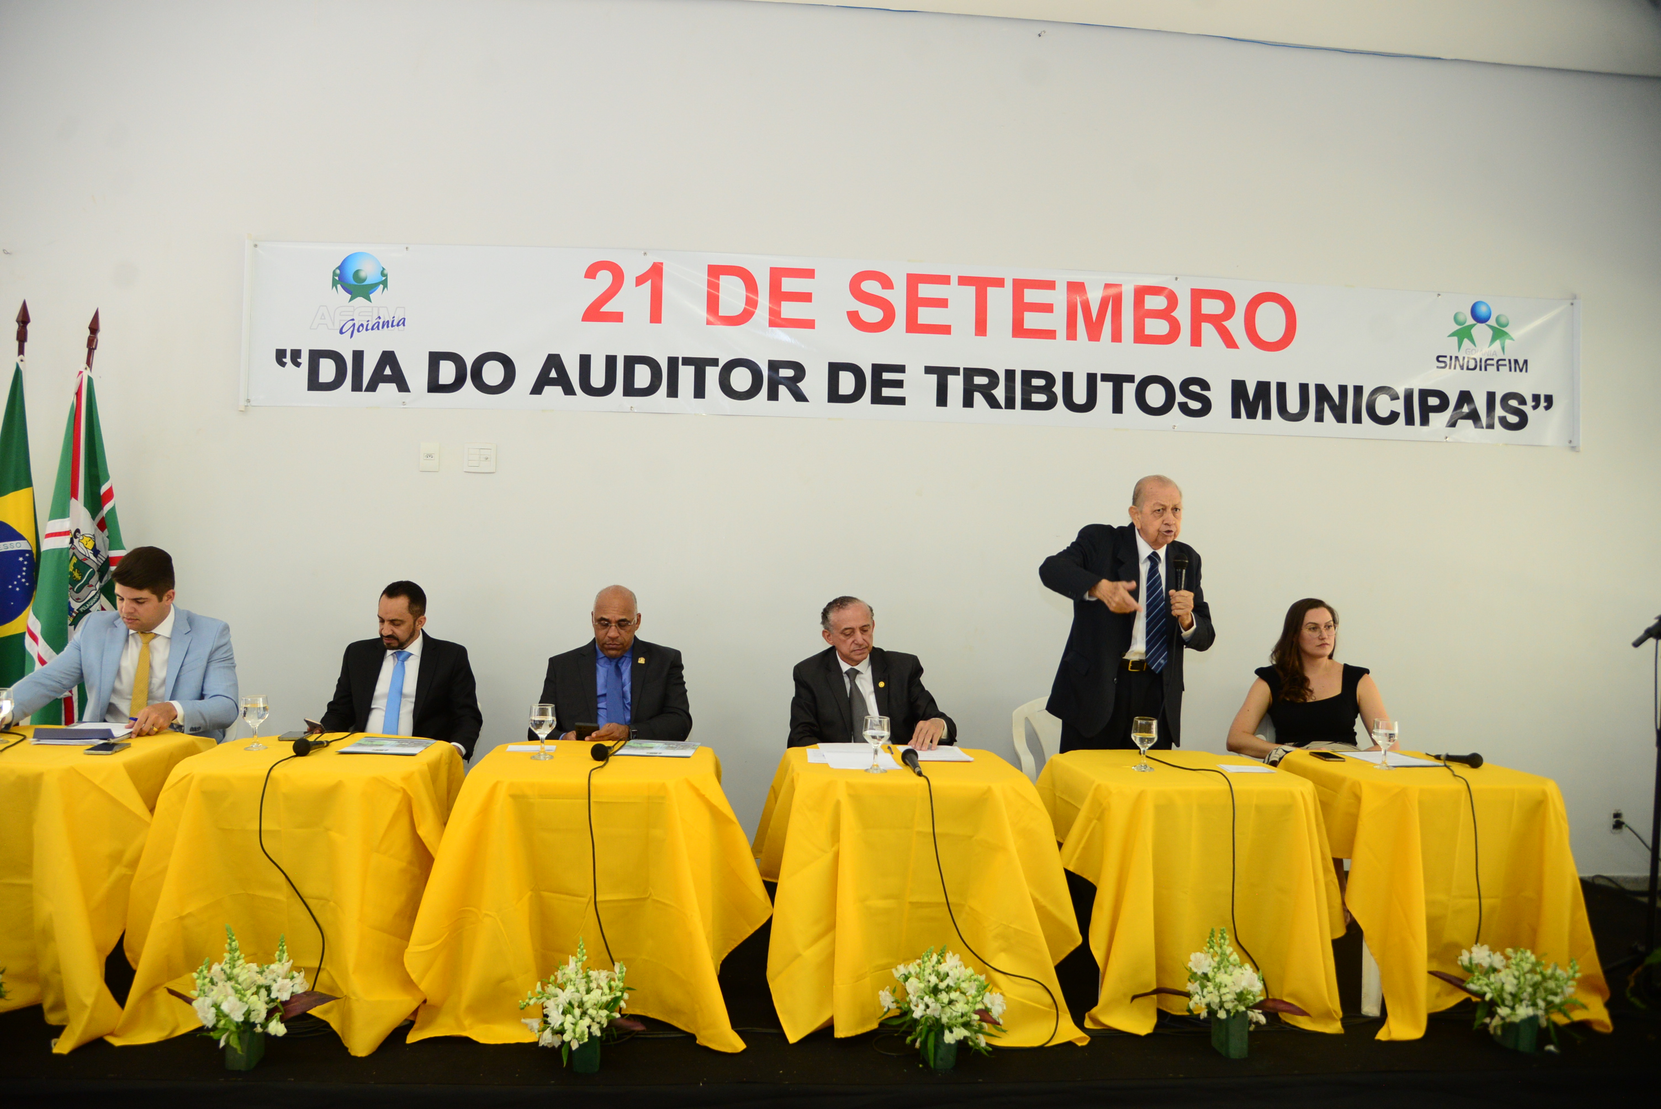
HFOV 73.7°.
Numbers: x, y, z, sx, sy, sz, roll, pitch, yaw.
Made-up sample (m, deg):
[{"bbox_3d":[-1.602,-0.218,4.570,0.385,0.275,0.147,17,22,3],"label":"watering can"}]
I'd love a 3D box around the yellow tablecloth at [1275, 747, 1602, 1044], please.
[{"bbox_3d":[1.883,1.040,3.577,0.737,0.690,0.822,2,-2,-8],"label":"yellow tablecloth"}]

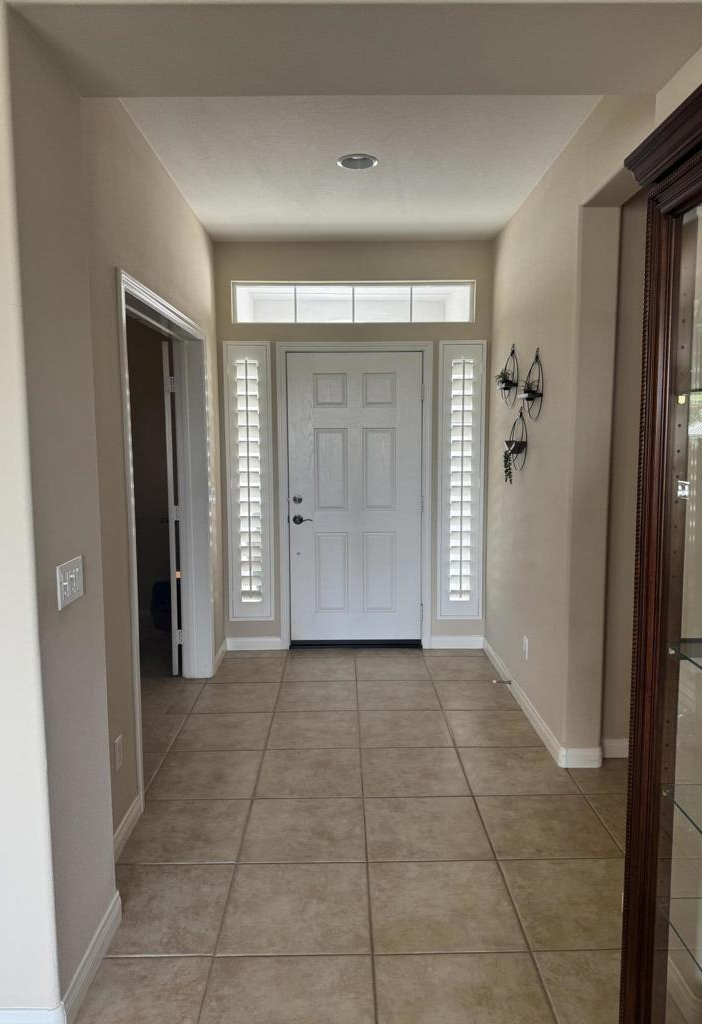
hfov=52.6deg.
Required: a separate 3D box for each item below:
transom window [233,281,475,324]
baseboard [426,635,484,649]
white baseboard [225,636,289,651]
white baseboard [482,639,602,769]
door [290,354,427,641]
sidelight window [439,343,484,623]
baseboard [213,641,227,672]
[{"bbox_3d":[0.019,-1.397,4.743,1.617,0.272,0.090,0,6,-1],"label":"transom window"},{"bbox_3d":[0.741,0.911,4.963,0.381,0.089,0.018,0,6,-1],"label":"baseboard"},{"bbox_3d":[-0.676,0.921,4.946,0.380,0.089,0.018,0,6,-1],"label":"white baseboard"},{"bbox_3d":[1.029,1.006,4.078,0.180,0.092,1.794,0,6,-1],"label":"white baseboard"},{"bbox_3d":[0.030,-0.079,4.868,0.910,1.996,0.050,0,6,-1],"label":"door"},{"bbox_3d":[0.753,-0.200,4.859,0.313,1.906,0.070,0,6,-1],"label":"sidelight window"},{"bbox_3d":[-0.870,0.949,4.695,0.018,0.090,0.507,0,6,-1],"label":"baseboard"}]

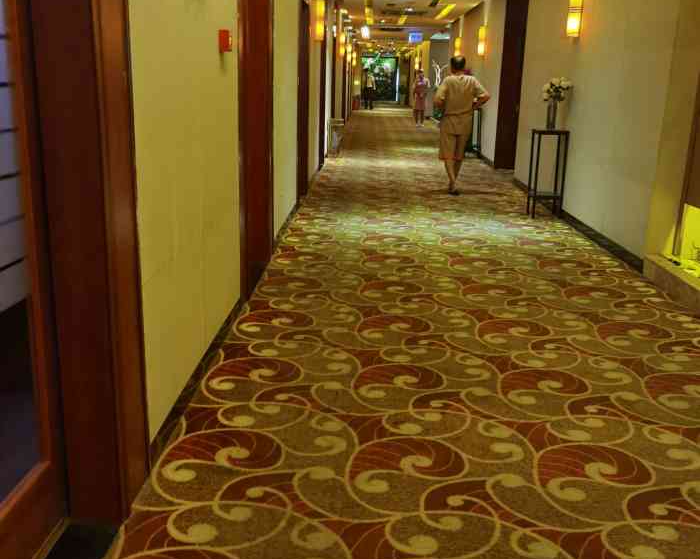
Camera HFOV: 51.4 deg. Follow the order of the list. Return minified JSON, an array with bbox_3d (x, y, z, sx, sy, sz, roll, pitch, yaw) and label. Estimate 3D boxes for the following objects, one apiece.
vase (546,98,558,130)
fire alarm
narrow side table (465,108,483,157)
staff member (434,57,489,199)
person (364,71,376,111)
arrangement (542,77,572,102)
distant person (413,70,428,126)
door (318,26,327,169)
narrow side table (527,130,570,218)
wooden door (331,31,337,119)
[{"bbox_3d":[2.116,-1.719,7.585,0.100,0.334,0.100,2,15,1],"label":"vase"},{"bbox_3d":[-0.592,-1.137,3.487,0.045,0.100,0.090,2,15,1],"label":"fire alarm"},{"bbox_3d":[2.283,-2.682,13.589,0.330,0.897,0.330,2,15,1],"label":"narrow side table"},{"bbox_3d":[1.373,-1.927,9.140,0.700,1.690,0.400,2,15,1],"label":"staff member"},{"bbox_3d":[0.880,-8.156,31.243,0.520,1.680,0.350,2,15,1],"label":"person"},{"bbox_3d":[2.143,-1.962,7.516,0.260,0.220,0.240,2,15,1],"label":"arrangement"},{"bbox_3d":[2.157,-5.554,22.269,0.500,1.650,0.330,2,15,1],"label":"distant person"},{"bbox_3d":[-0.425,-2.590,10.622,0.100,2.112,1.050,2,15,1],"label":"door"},{"bbox_3d":[2.097,-1.124,7.744,0.330,0.897,0.330,2,15,1],"label":"narrow side table"},{"bbox_3d":[-0.330,-3.379,13.583,0.100,2.112,1.050,2,15,1],"label":"wooden door"}]

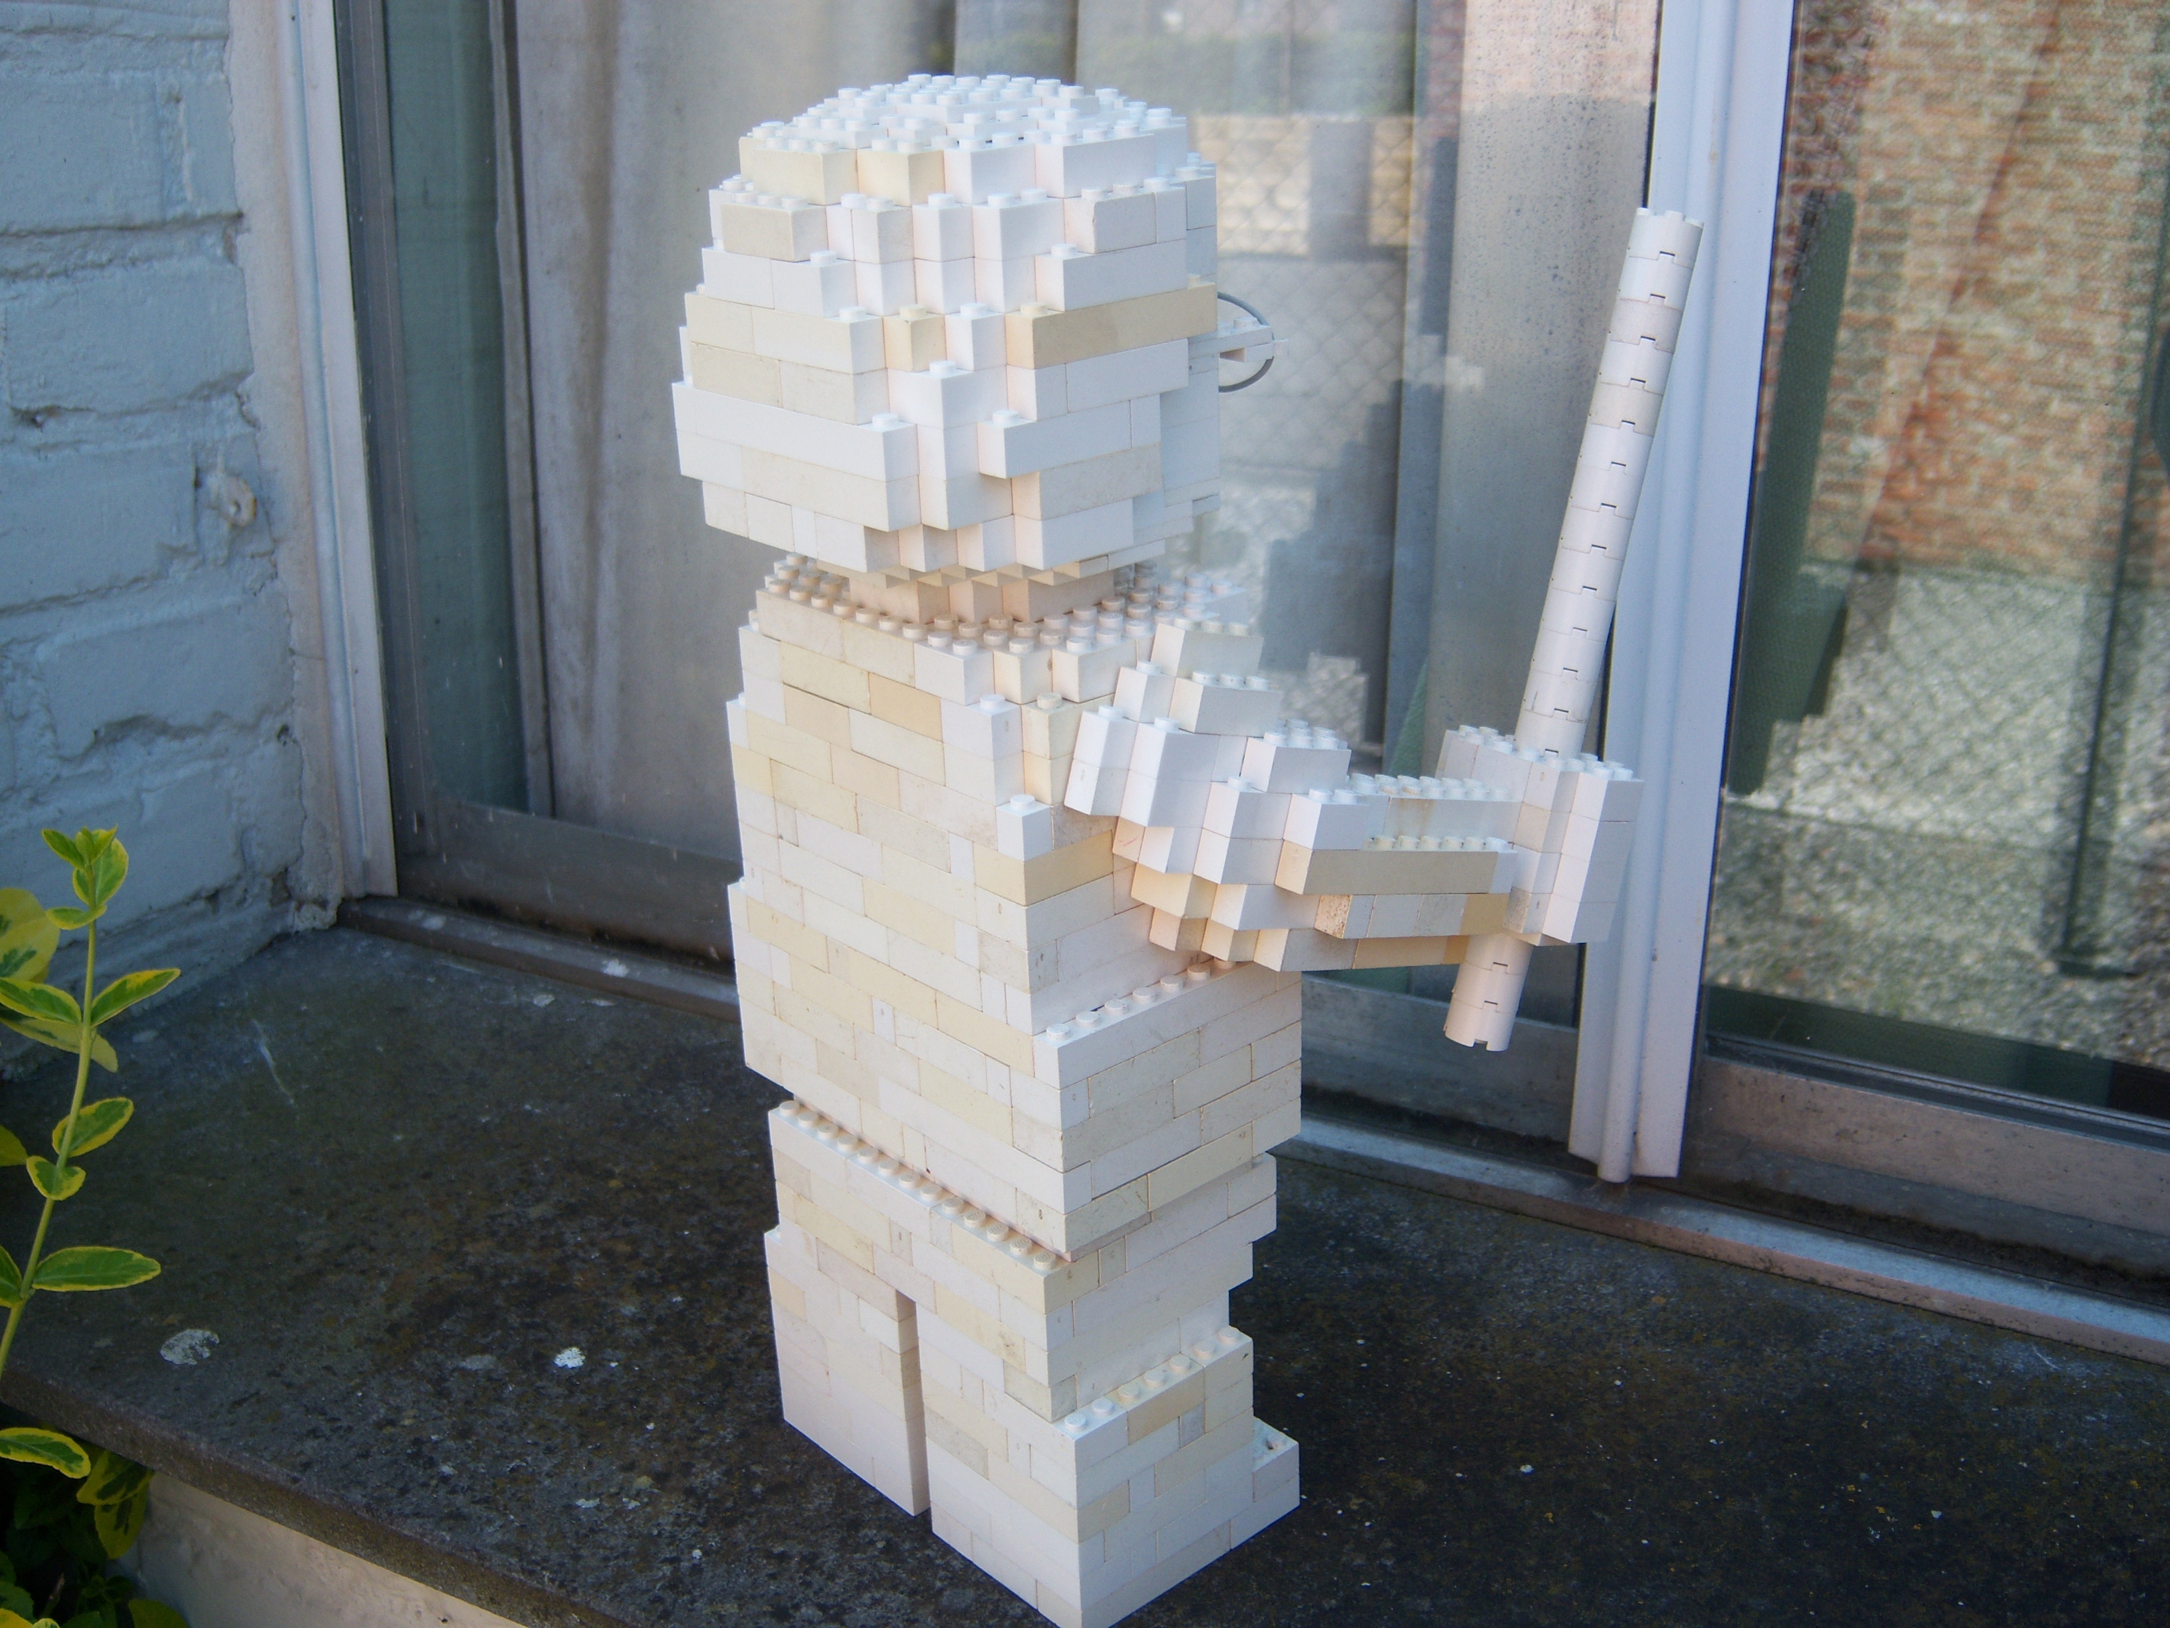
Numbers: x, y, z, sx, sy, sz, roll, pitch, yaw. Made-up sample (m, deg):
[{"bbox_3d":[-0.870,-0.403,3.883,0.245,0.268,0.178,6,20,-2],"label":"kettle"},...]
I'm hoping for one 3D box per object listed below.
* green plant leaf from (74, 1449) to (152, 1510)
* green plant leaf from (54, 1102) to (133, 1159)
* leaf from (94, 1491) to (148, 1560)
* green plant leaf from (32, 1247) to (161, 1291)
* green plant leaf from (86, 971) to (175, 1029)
[{"bbox_3d":[-0.274,0.186,0.645,0.032,0.007,0.017,-36,45,-28],"label":"green plant leaf"},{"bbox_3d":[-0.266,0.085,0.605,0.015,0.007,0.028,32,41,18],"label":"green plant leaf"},{"bbox_3d":[-0.278,0.200,0.650,0.016,0.031,0.007,9,-9,-20],"label":"leaf"},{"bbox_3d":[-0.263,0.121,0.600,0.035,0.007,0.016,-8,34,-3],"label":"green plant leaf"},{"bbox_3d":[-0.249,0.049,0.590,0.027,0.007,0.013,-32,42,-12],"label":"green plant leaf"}]

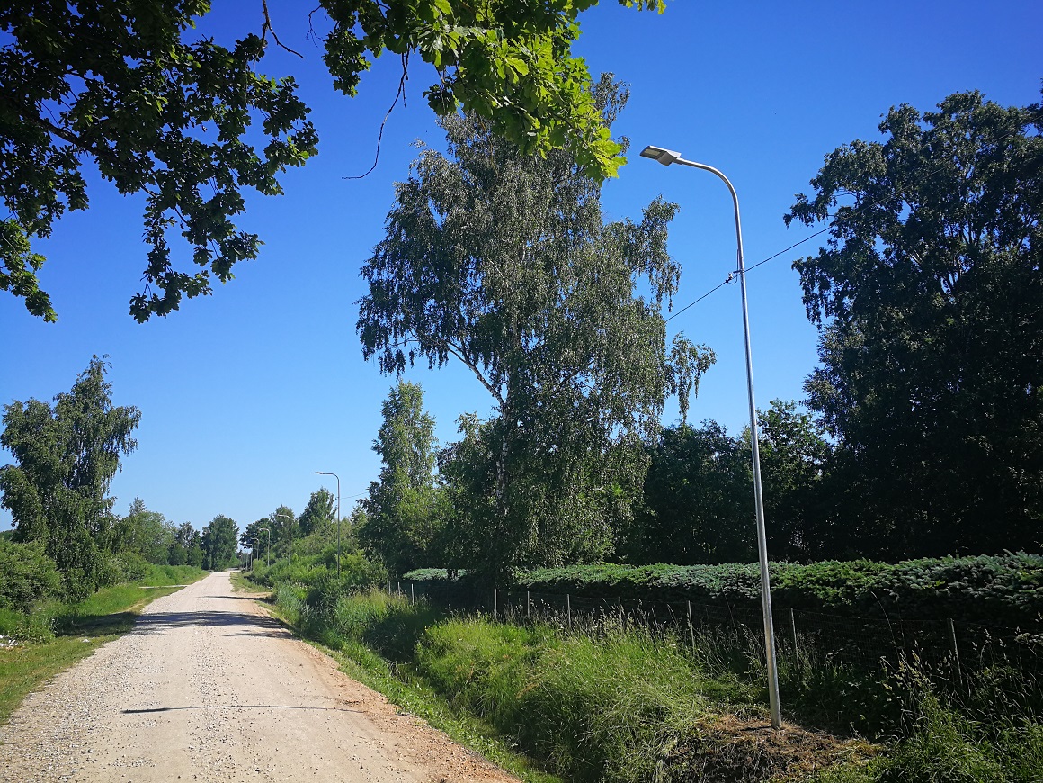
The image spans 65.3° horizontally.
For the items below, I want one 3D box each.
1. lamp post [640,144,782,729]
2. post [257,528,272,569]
[{"bbox_3d":[2.218,0.345,9.654,1.400,6.950,0.260,2,-12,-20],"label":"lamp post"},{"bbox_3d":[-35.198,22.466,111.324,1.400,6.710,0.260,2,-12,-20],"label":"post"}]

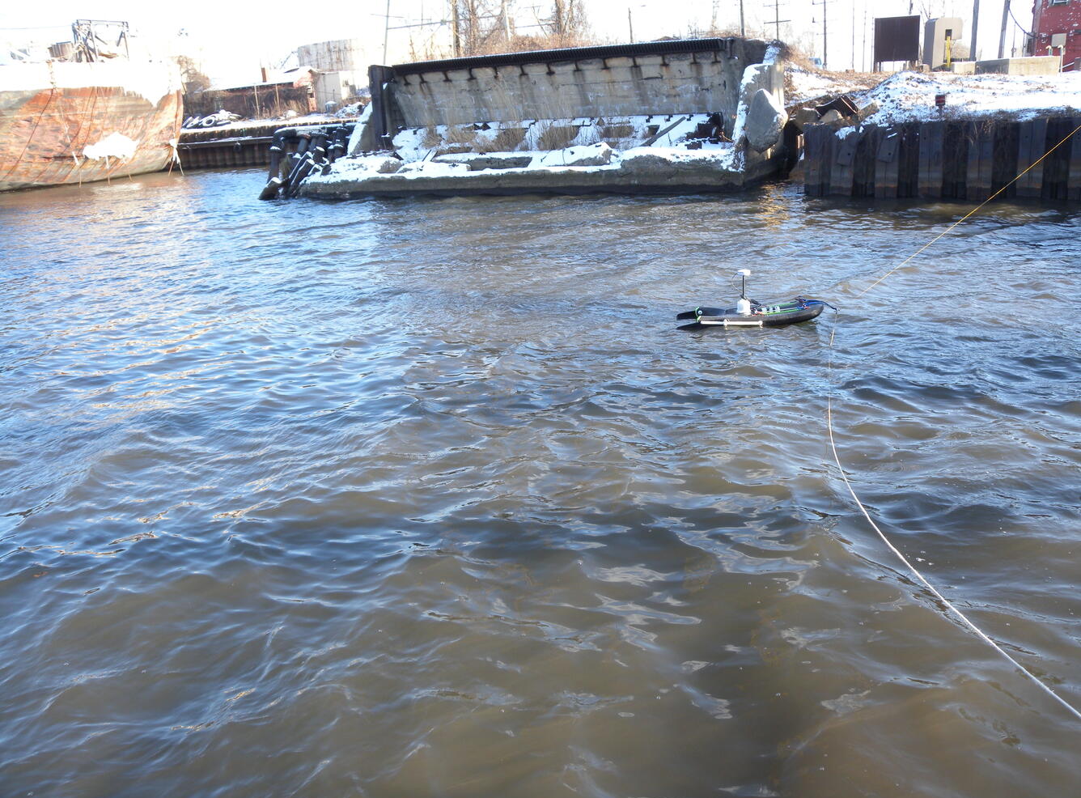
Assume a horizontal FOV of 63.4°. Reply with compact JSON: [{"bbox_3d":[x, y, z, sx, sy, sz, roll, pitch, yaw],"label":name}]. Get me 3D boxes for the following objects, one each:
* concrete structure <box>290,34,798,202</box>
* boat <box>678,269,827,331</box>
[{"bbox_3d":[-0.087,-7.883,24.998,13.000,3.550,5.200,4,22,19],"label":"concrete structure"},{"bbox_3d":[2.599,-1.226,10.866,1.830,0.680,0.520,-1,21,7],"label":"boat"}]

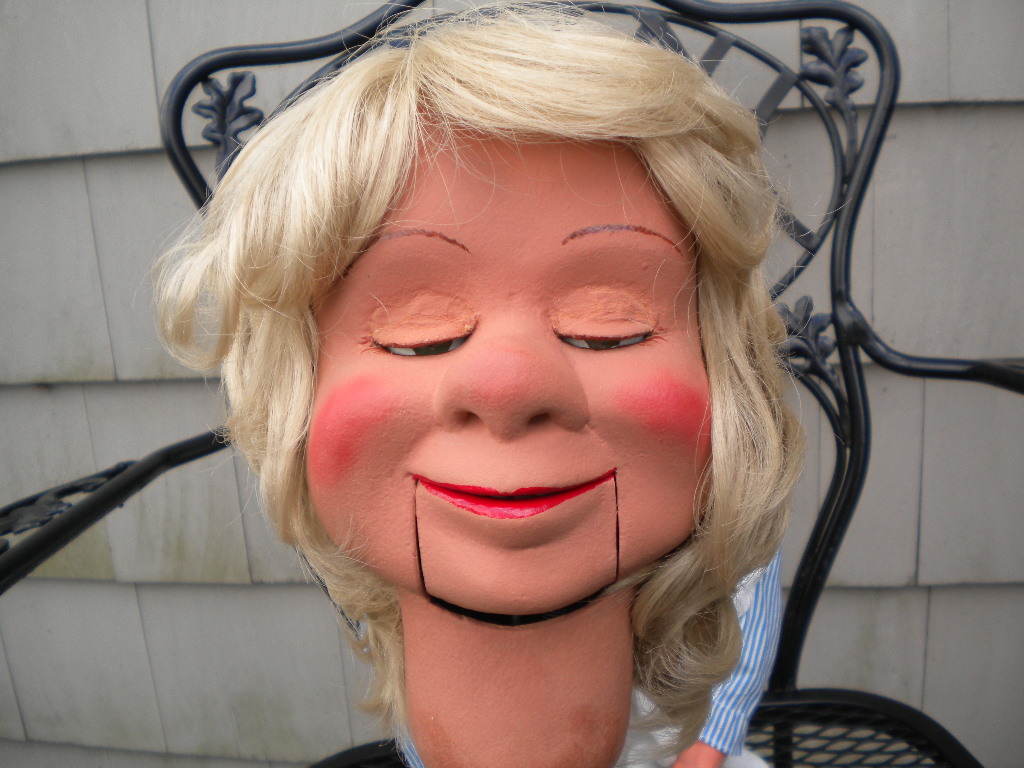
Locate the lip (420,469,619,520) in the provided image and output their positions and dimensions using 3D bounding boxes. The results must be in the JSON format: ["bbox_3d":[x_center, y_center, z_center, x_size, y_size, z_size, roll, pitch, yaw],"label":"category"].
[{"bbox_3d":[0.001,0.039,0.363,0.071,0.017,0.016,-2,6,0],"label":"lip"}]

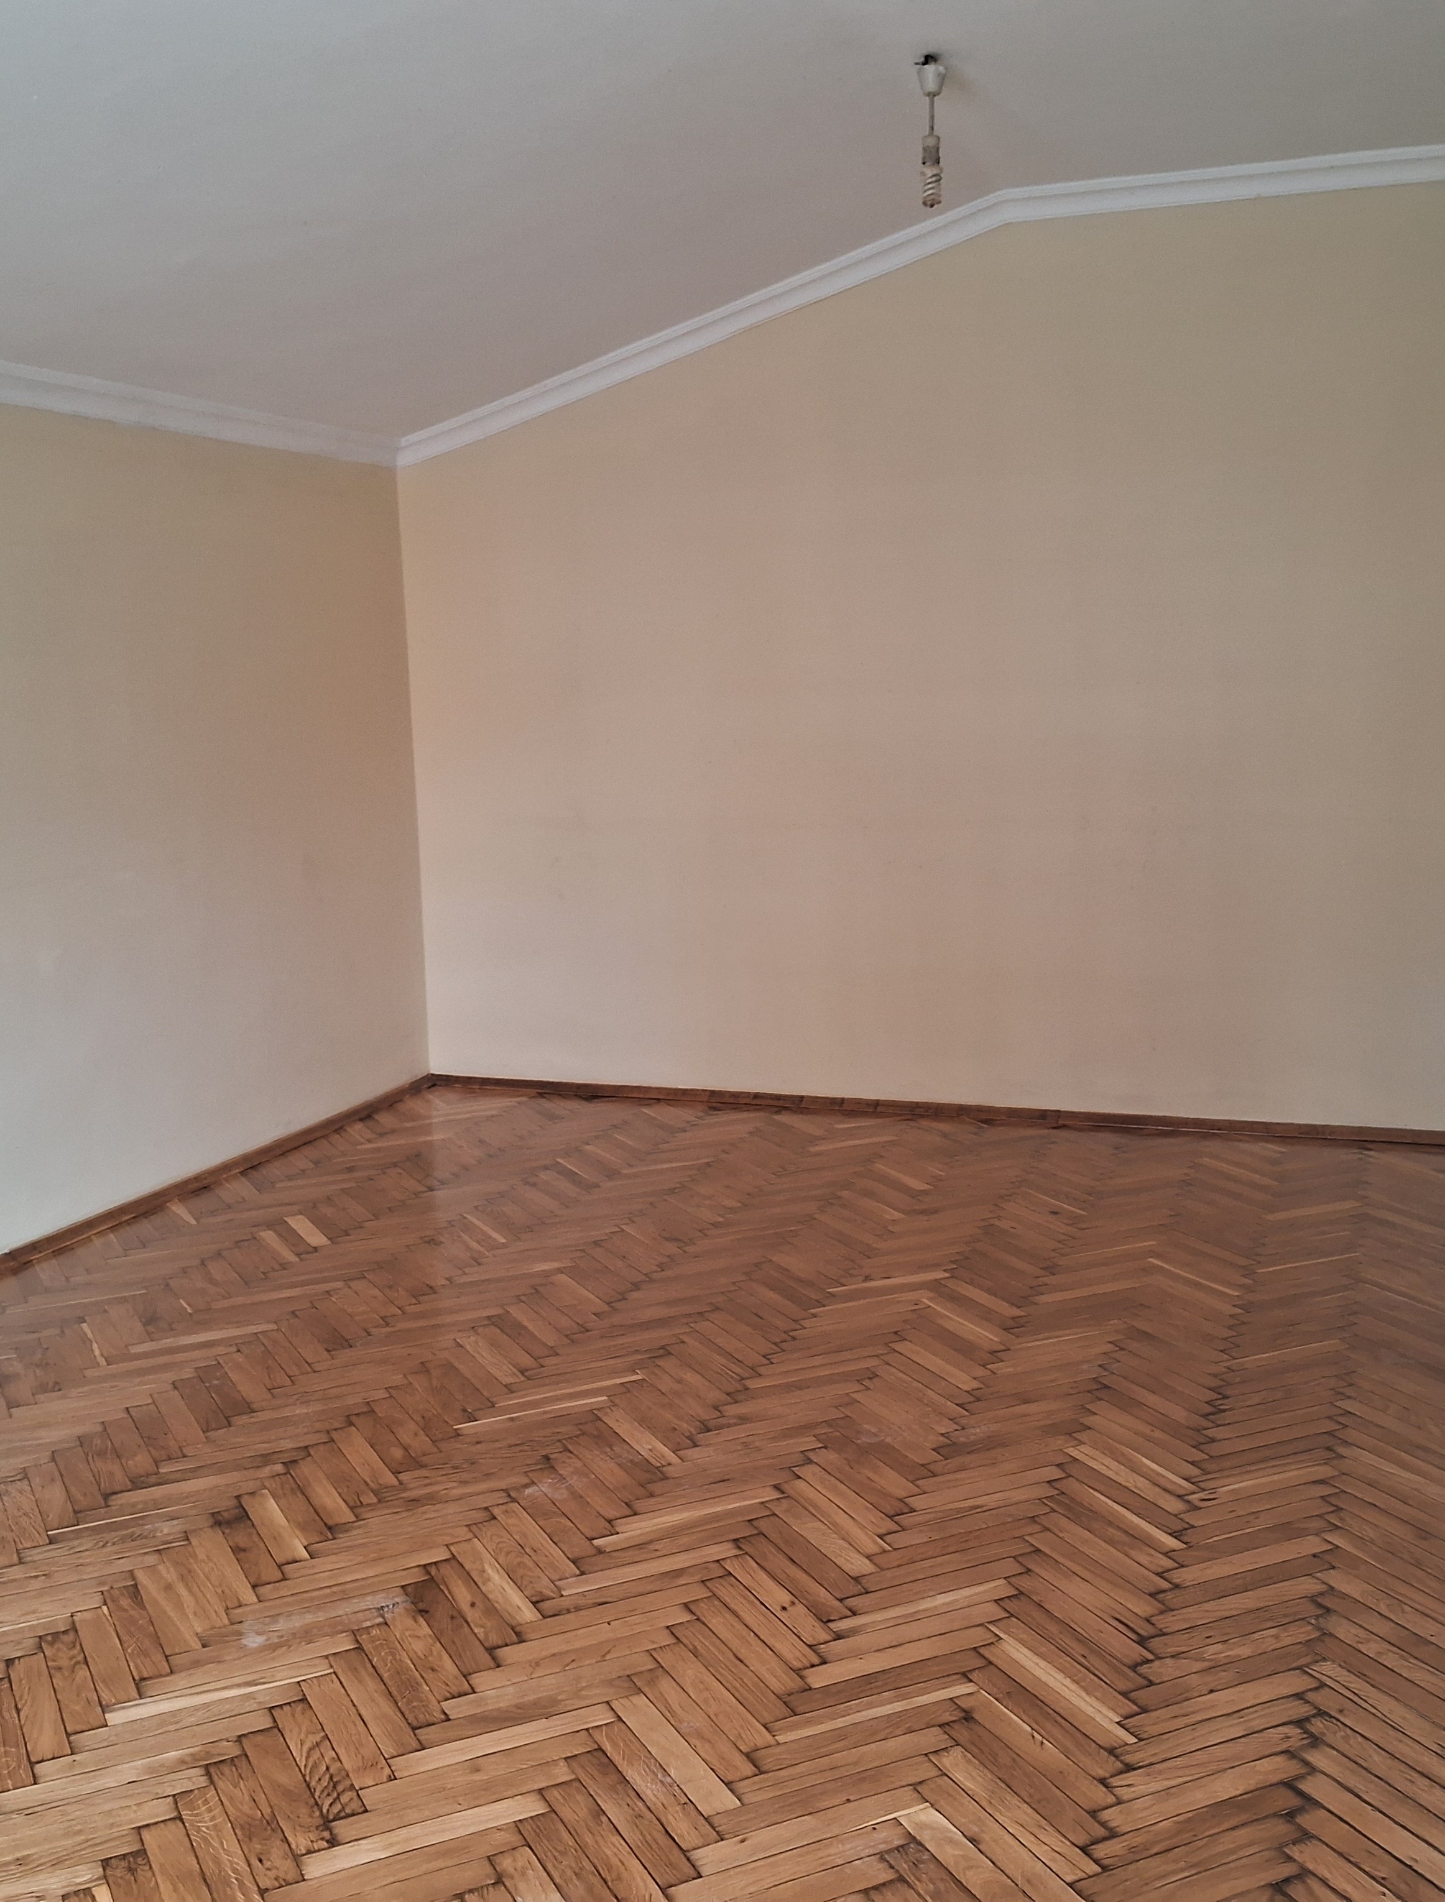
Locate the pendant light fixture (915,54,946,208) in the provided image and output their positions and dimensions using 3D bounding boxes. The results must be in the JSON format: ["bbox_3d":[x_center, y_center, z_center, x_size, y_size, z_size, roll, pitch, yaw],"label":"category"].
[{"bbox_3d":[0.441,-1.733,4.035,0.065,0.307,0.065,2,9,19],"label":"pendant light fixture"}]

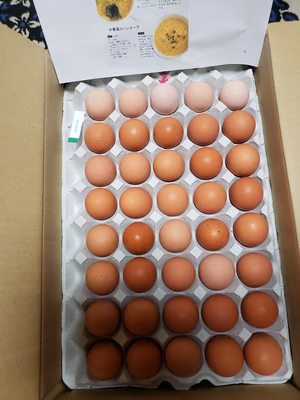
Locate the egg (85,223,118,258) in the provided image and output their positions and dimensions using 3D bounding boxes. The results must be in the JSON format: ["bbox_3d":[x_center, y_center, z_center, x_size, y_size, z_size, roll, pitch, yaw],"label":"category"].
[{"bbox_3d":[-0.065,0.055,0.412,0.043,0.056,0.043,-4,79,4],"label":"egg"}]

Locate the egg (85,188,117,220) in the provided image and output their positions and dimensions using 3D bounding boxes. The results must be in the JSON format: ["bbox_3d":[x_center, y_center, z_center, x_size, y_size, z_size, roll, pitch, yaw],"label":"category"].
[{"bbox_3d":[-0.067,0.006,0.418,0.043,0.056,0.043,-4,78,3],"label":"egg"}]

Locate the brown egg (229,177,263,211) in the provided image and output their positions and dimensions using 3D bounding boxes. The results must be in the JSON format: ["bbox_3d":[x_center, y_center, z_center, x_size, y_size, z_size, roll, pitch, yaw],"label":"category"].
[{"bbox_3d":[0.131,-0.008,0.409,0.043,0.056,0.043,-4,79,4],"label":"brown egg"}]

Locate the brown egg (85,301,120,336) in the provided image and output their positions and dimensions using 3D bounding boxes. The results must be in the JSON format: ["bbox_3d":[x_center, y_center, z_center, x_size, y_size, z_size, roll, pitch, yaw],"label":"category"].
[{"bbox_3d":[-0.061,0.154,0.393,0.043,0.057,0.043,-4,79,4],"label":"brown egg"}]

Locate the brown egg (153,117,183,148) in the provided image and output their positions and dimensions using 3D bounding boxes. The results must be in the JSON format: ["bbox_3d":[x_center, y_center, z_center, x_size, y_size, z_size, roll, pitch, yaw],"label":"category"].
[{"bbox_3d":[0.027,-0.097,0.435,0.042,0.055,0.042,-4,79,3],"label":"brown egg"}]

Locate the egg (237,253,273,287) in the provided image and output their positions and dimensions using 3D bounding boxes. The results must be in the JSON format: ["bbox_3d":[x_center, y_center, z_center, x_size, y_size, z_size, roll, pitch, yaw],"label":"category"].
[{"bbox_3d":[0.135,0.090,0.390,0.043,0.056,0.043,-4,79,4],"label":"egg"}]

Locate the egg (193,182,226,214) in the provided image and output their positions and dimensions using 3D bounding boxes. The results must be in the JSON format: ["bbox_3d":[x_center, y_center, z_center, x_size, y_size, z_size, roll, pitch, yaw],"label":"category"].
[{"bbox_3d":[0.081,-0.002,0.410,0.043,0.056,0.043,-4,78,3],"label":"egg"}]

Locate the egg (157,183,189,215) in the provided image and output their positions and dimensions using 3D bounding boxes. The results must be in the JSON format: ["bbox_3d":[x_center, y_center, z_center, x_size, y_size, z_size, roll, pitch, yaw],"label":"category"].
[{"bbox_3d":[0.032,0.000,0.415,0.043,0.055,0.043,-4,79,3],"label":"egg"}]

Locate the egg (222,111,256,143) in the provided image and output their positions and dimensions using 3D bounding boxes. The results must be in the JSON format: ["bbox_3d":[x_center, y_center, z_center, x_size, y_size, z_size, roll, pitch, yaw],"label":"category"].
[{"bbox_3d":[0.126,-0.103,0.427,0.043,0.056,0.043,-4,78,3],"label":"egg"}]

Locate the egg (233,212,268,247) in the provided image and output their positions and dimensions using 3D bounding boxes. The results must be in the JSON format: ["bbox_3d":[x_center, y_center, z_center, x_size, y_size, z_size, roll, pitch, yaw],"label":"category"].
[{"bbox_3d":[0.133,0.040,0.398,0.044,0.056,0.044,-4,78,3],"label":"egg"}]

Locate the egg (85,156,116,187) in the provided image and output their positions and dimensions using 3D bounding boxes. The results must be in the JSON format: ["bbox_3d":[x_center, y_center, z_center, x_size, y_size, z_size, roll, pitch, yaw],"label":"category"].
[{"bbox_3d":[-0.070,-0.041,0.427,0.043,0.055,0.043,-4,78,3],"label":"egg"}]

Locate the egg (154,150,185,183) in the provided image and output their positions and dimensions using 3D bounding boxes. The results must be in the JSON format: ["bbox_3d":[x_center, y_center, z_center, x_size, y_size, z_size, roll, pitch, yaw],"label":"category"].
[{"bbox_3d":[0.027,-0.048,0.424,0.043,0.056,0.043,-4,79,4],"label":"egg"}]

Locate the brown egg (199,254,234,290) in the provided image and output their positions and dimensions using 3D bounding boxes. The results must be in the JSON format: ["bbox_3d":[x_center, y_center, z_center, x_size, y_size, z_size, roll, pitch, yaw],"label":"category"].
[{"bbox_3d":[0.087,0.094,0.393,0.044,0.057,0.044,-4,79,4],"label":"brown egg"}]

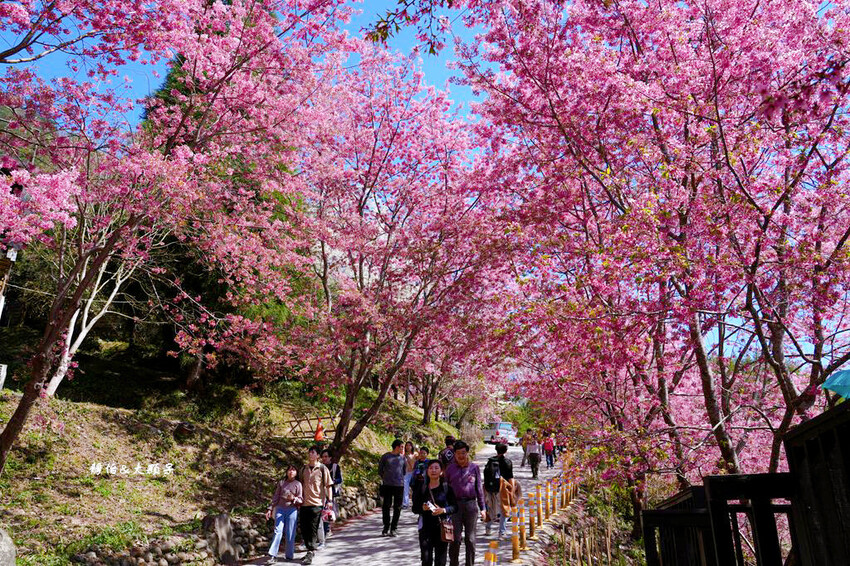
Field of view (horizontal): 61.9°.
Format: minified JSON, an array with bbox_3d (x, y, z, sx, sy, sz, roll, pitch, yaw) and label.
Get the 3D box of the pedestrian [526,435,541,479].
[{"bbox_3d":[4.145,6.567,26.800,0.500,1.660,0.400,-4,-19,11],"label":"pedestrian"}]

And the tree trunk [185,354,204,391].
[{"bbox_3d":[-7.488,2.940,23.000,0.500,1.300,0.450,0,-19,0],"label":"tree trunk"}]

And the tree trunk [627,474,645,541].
[{"bbox_3d":[4.311,4.618,14.500,0.250,1.350,0.250,0,-19,0],"label":"tree trunk"}]

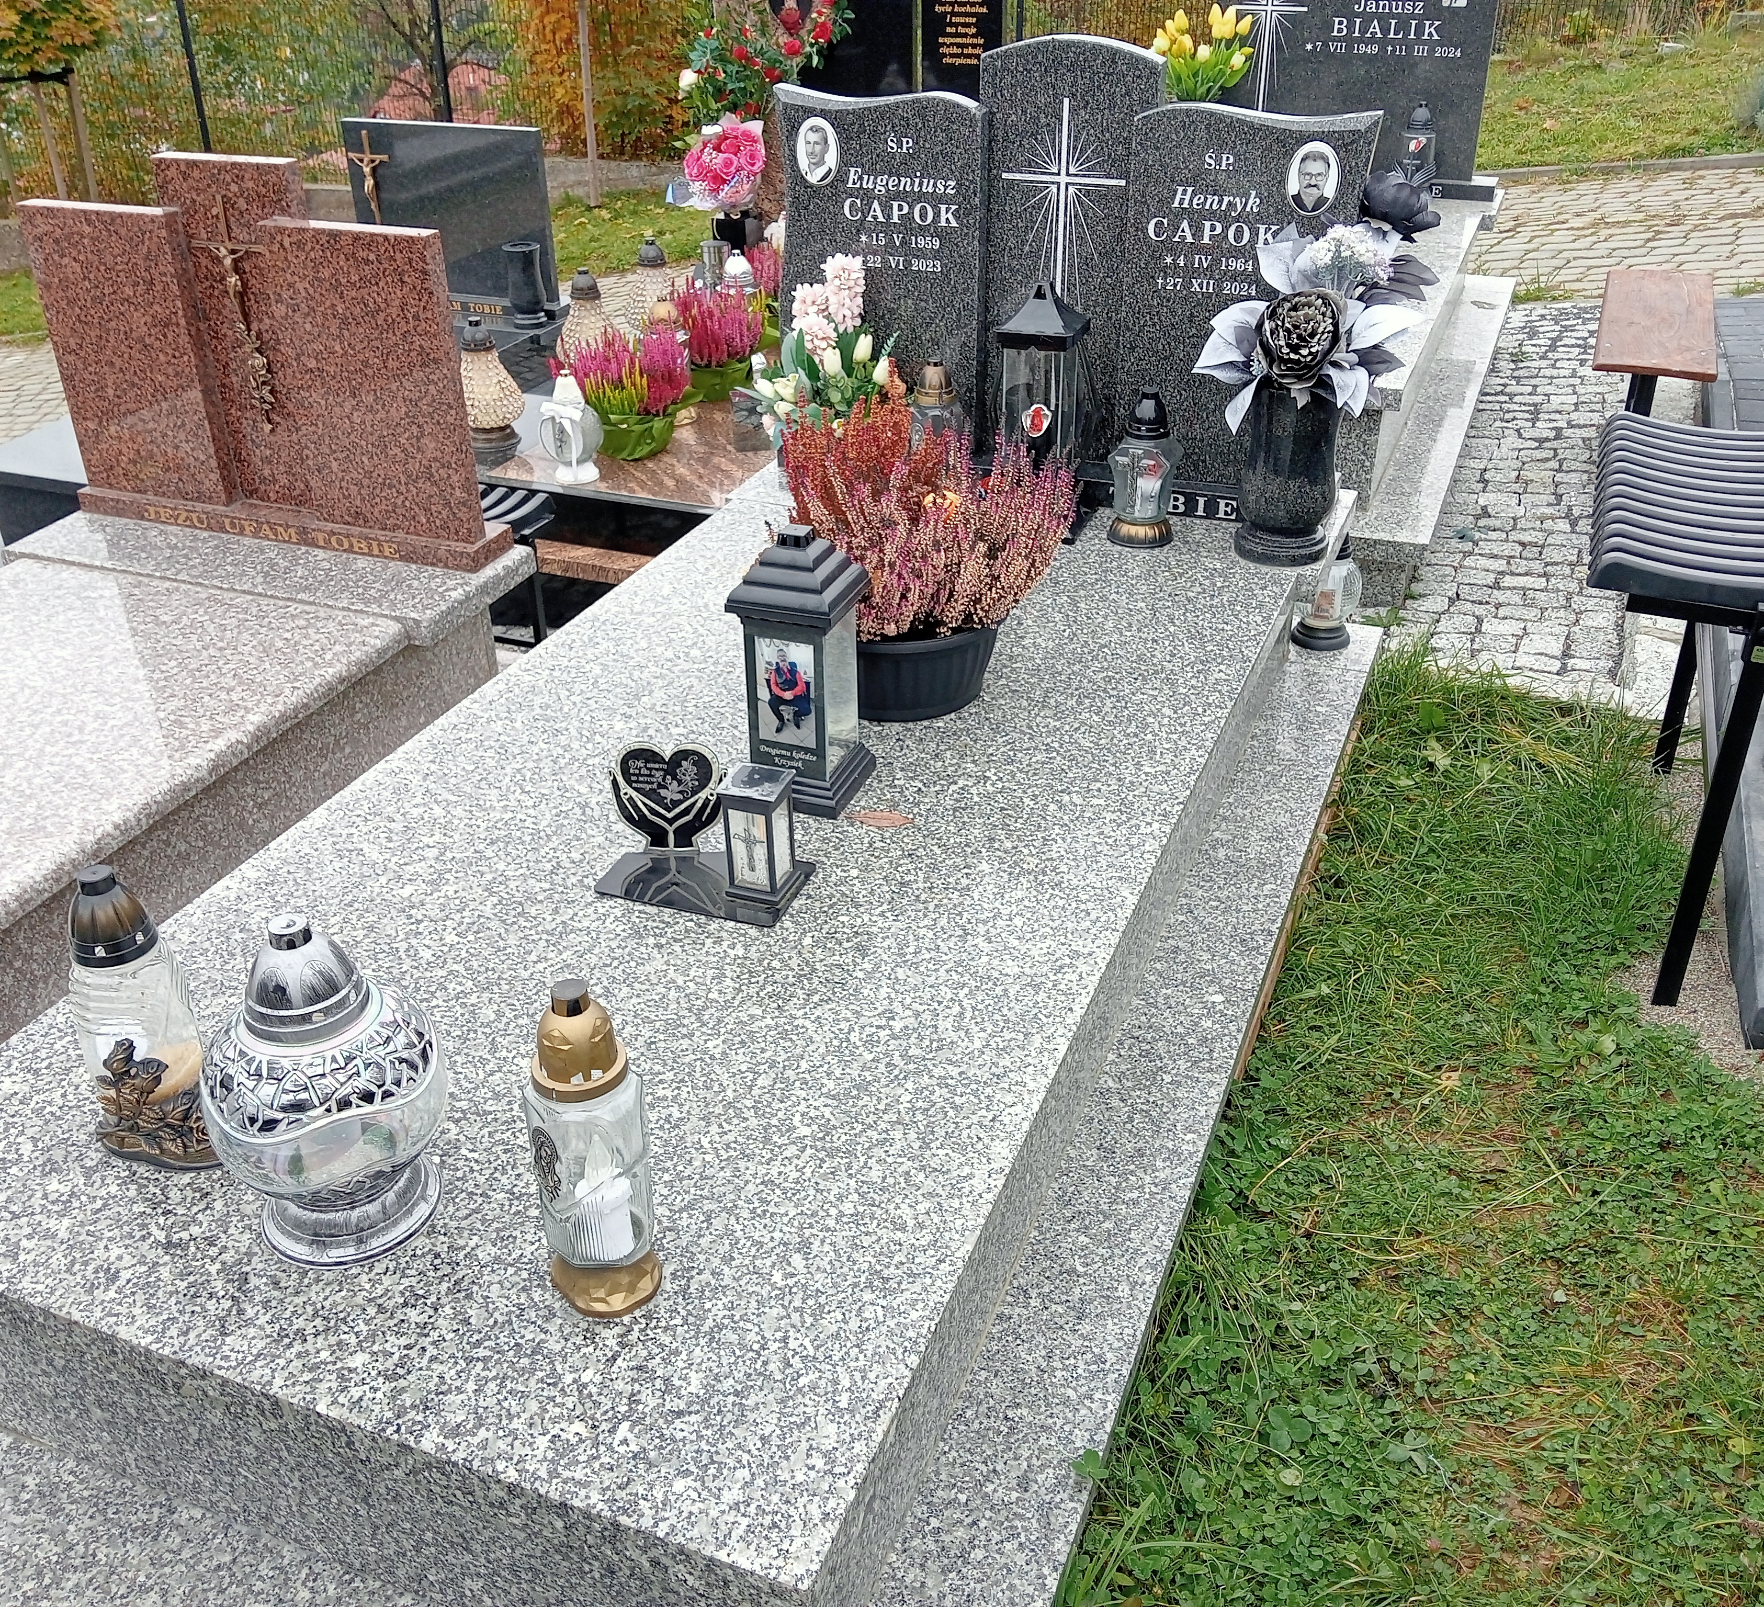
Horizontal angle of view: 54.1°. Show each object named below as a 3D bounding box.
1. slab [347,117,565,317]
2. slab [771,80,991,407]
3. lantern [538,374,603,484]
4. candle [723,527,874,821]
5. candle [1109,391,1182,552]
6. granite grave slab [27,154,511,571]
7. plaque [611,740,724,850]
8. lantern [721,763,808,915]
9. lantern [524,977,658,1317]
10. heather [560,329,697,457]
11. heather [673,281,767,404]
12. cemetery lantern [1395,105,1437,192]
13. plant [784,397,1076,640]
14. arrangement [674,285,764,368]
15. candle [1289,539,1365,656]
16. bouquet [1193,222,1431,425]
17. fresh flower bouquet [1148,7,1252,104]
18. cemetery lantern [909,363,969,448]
[{"bbox_3d":[-1.474,-2.033,5.944,0.765,0.580,0.080,11,31,18],"label":"slab"},{"bbox_3d":[0.008,-1.024,3.331,0.410,0.655,0.075,11,31,18],"label":"slab"},{"bbox_3d":[-0.676,-0.829,3.774,0.135,0.222,0.130,8,29,16],"label":"lantern"},{"bbox_3d":[-0.101,-0.180,2.181,0.151,0.343,0.156,11,32,18],"label":"candle"},{"bbox_3d":[0.445,-0.570,2.926,0.120,0.258,0.105,11,32,18],"label":"candle"},{"bbox_3d":[-1.070,-0.776,2.966,0.855,0.628,0.131,11,32,18],"label":"granite grave slab"},{"bbox_3d":[-0.266,-0.006,2.156,0.145,0.153,0.018,11,32,19],"label":"plaque"},{"bbox_3d":[-0.142,0.035,2.074,0.077,0.150,0.085,11,31,18],"label":"lantern"},{"bbox_3d":[-0.249,0.293,1.484,0.102,0.322,0.102,0,30,0],"label":"lantern"},{"bbox_3d":[-0.566,-0.929,3.925,0.295,0.250,0.270,0,30,0],"label":"heather"},{"bbox_3d":[-0.393,-1.137,4.278,0.230,0.250,0.210,0,30,0],"label":"heather"},{"bbox_3d":[1.487,-1.789,4.755,0.092,0.262,0.092,10,30,19],"label":"cemetery lantern"},{"bbox_3d":[0.063,-0.337,2.427,0.410,0.365,0.380,0,30,0],"label":"plant"},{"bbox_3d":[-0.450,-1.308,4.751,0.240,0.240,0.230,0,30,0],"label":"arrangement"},{"bbox_3d":[0.810,-0.399,3.142,0.125,0.217,0.125,11,32,19],"label":"candle"},{"bbox_3d":[0.714,-0.802,2.885,0.375,0.310,0.280,11,31,18],"label":"bouquet"},{"bbox_3d":[0.907,-2.126,4.936,0.290,0.310,0.270,11,32,18],"label":"fresh flower bouquet"},{"bbox_3d":[0.110,-0.678,3.200,0.115,0.287,0.115,11,31,18],"label":"cemetery lantern"}]

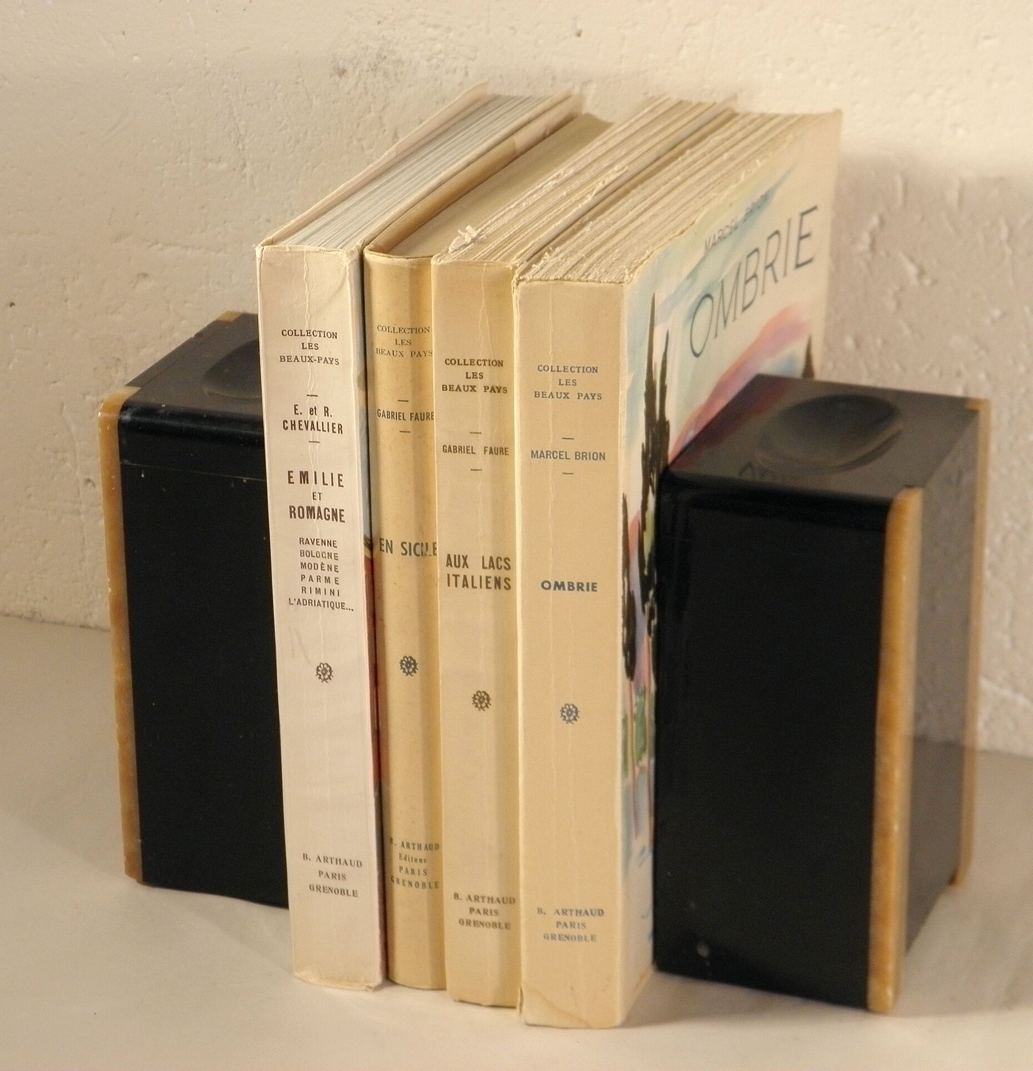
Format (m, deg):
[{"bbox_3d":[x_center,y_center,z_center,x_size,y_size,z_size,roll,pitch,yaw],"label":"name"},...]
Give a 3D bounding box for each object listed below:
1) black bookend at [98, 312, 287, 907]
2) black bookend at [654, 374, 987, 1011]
[{"bbox_3d":[-0.070,0.022,0.987,0.068,0.150,0.087,8,24,19],"label":"black bookend"},{"bbox_3d":[0.086,0.043,0.931,0.068,0.150,0.087,8,24,20],"label":"black bookend"}]

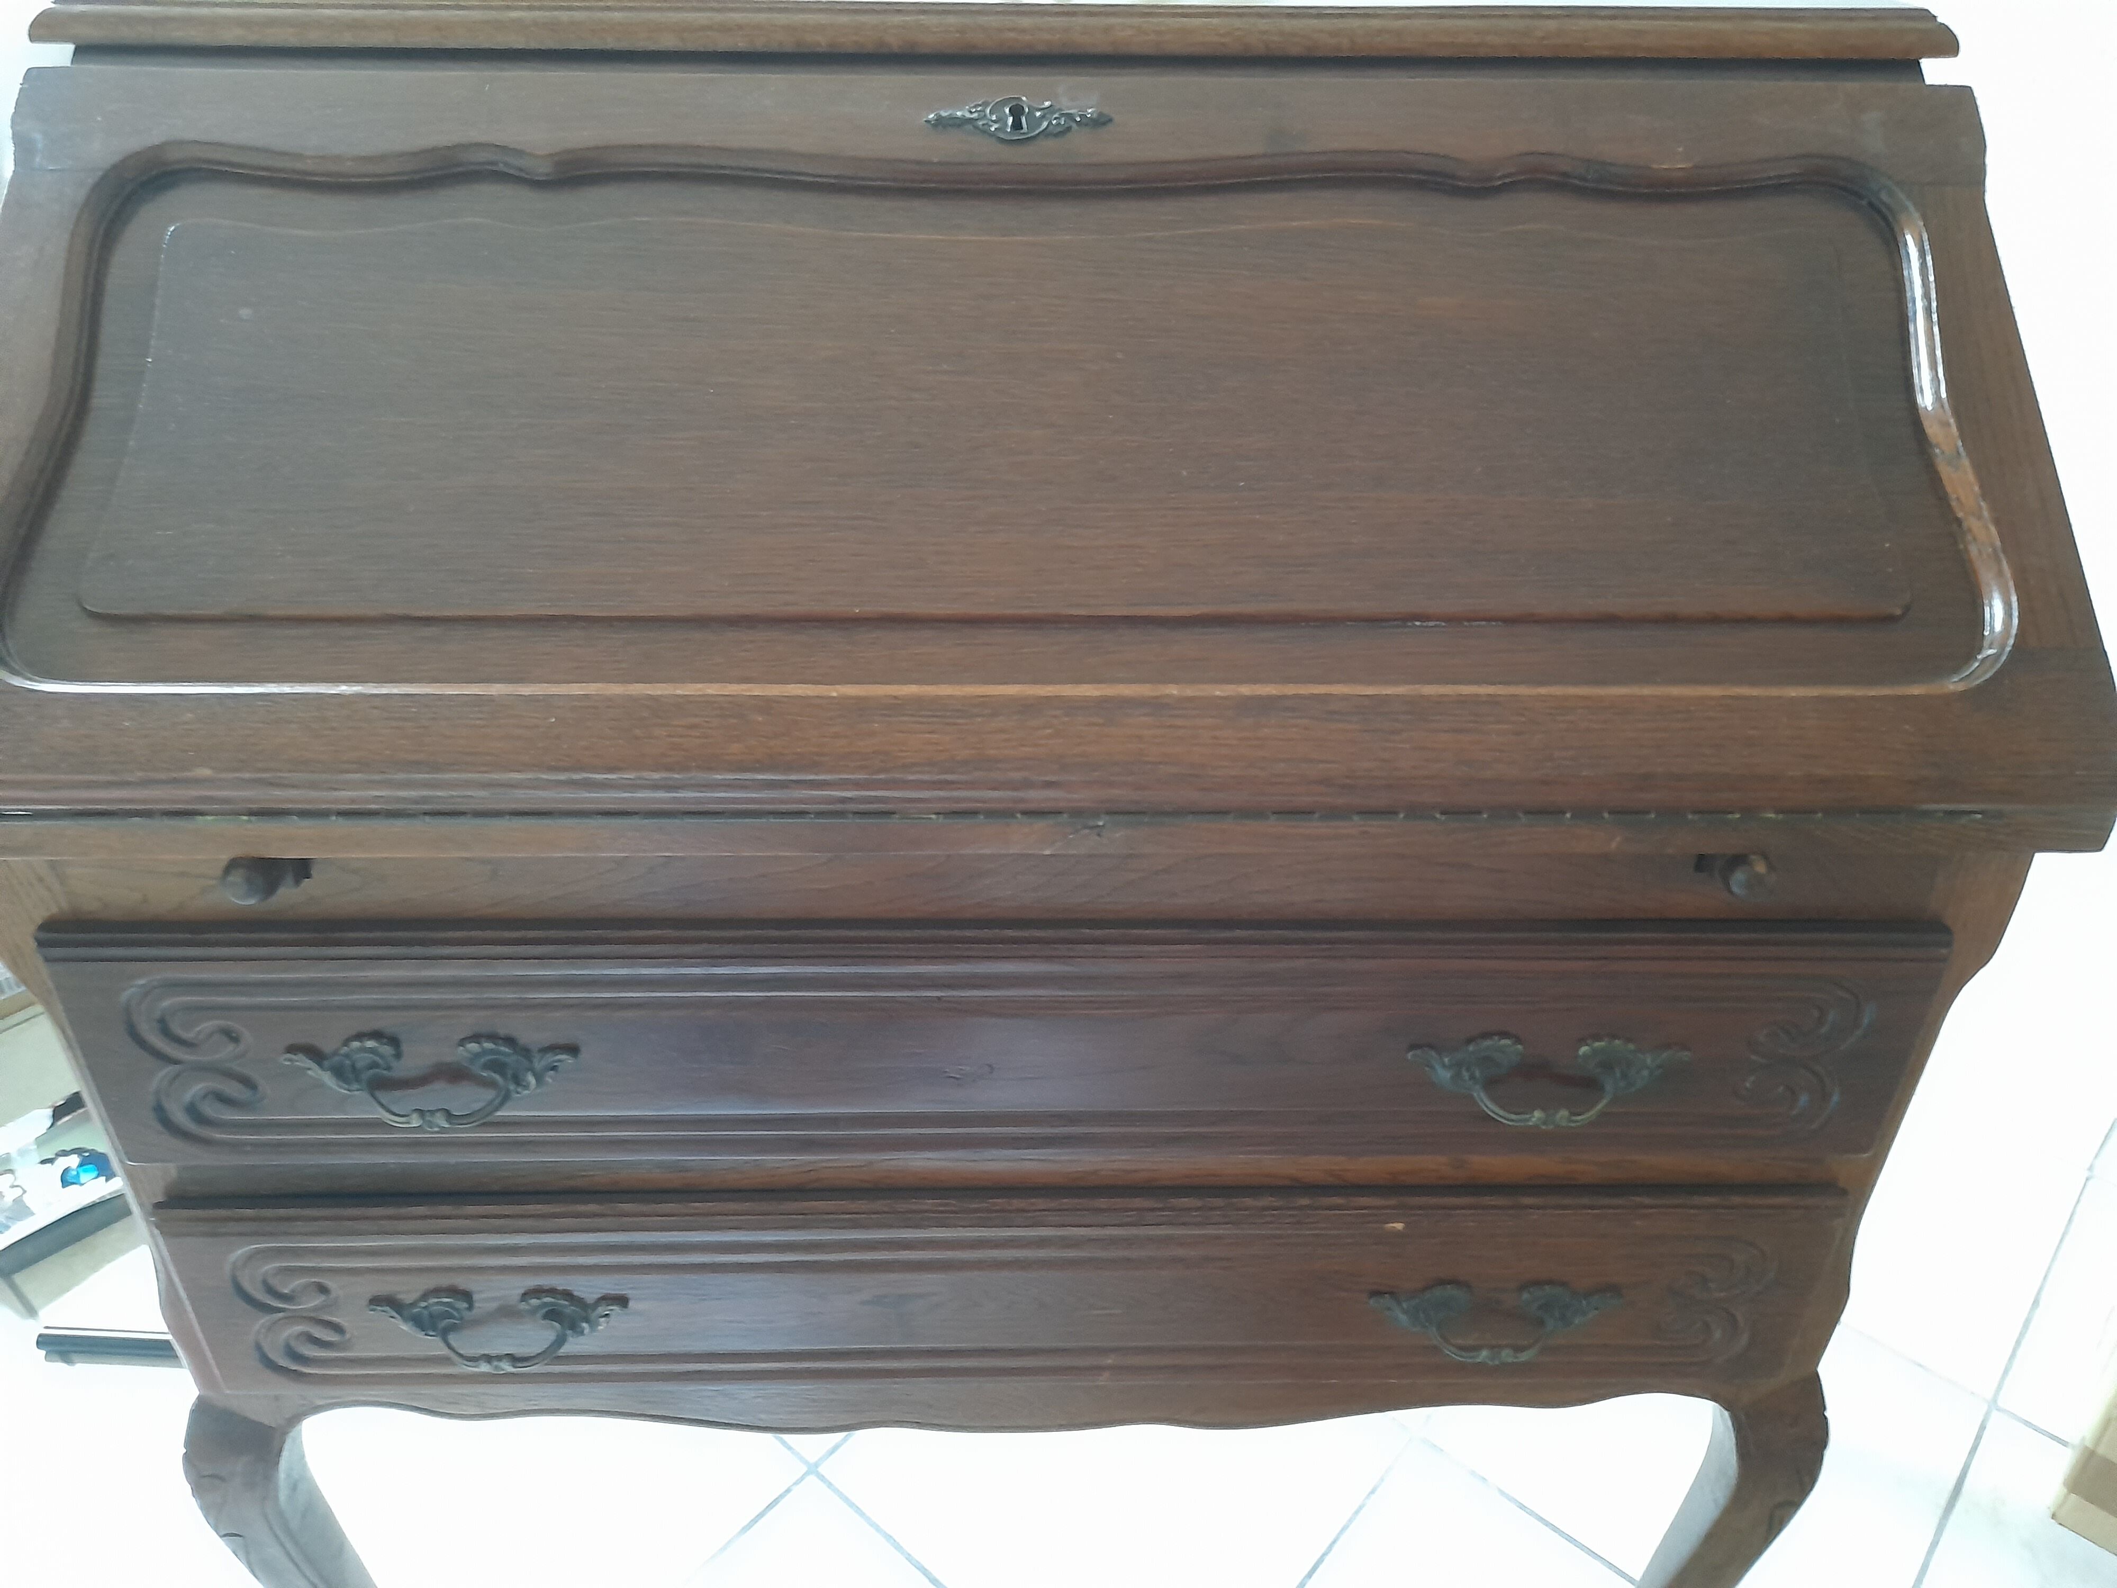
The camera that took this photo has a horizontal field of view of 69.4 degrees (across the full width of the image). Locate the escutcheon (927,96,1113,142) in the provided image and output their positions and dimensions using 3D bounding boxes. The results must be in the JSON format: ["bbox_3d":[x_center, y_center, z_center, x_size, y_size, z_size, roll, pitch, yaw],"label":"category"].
[{"bbox_3d":[-0.018,-0.317,0.717,0.087,0.005,0.025,0,70,-1],"label":"escutcheon"}]

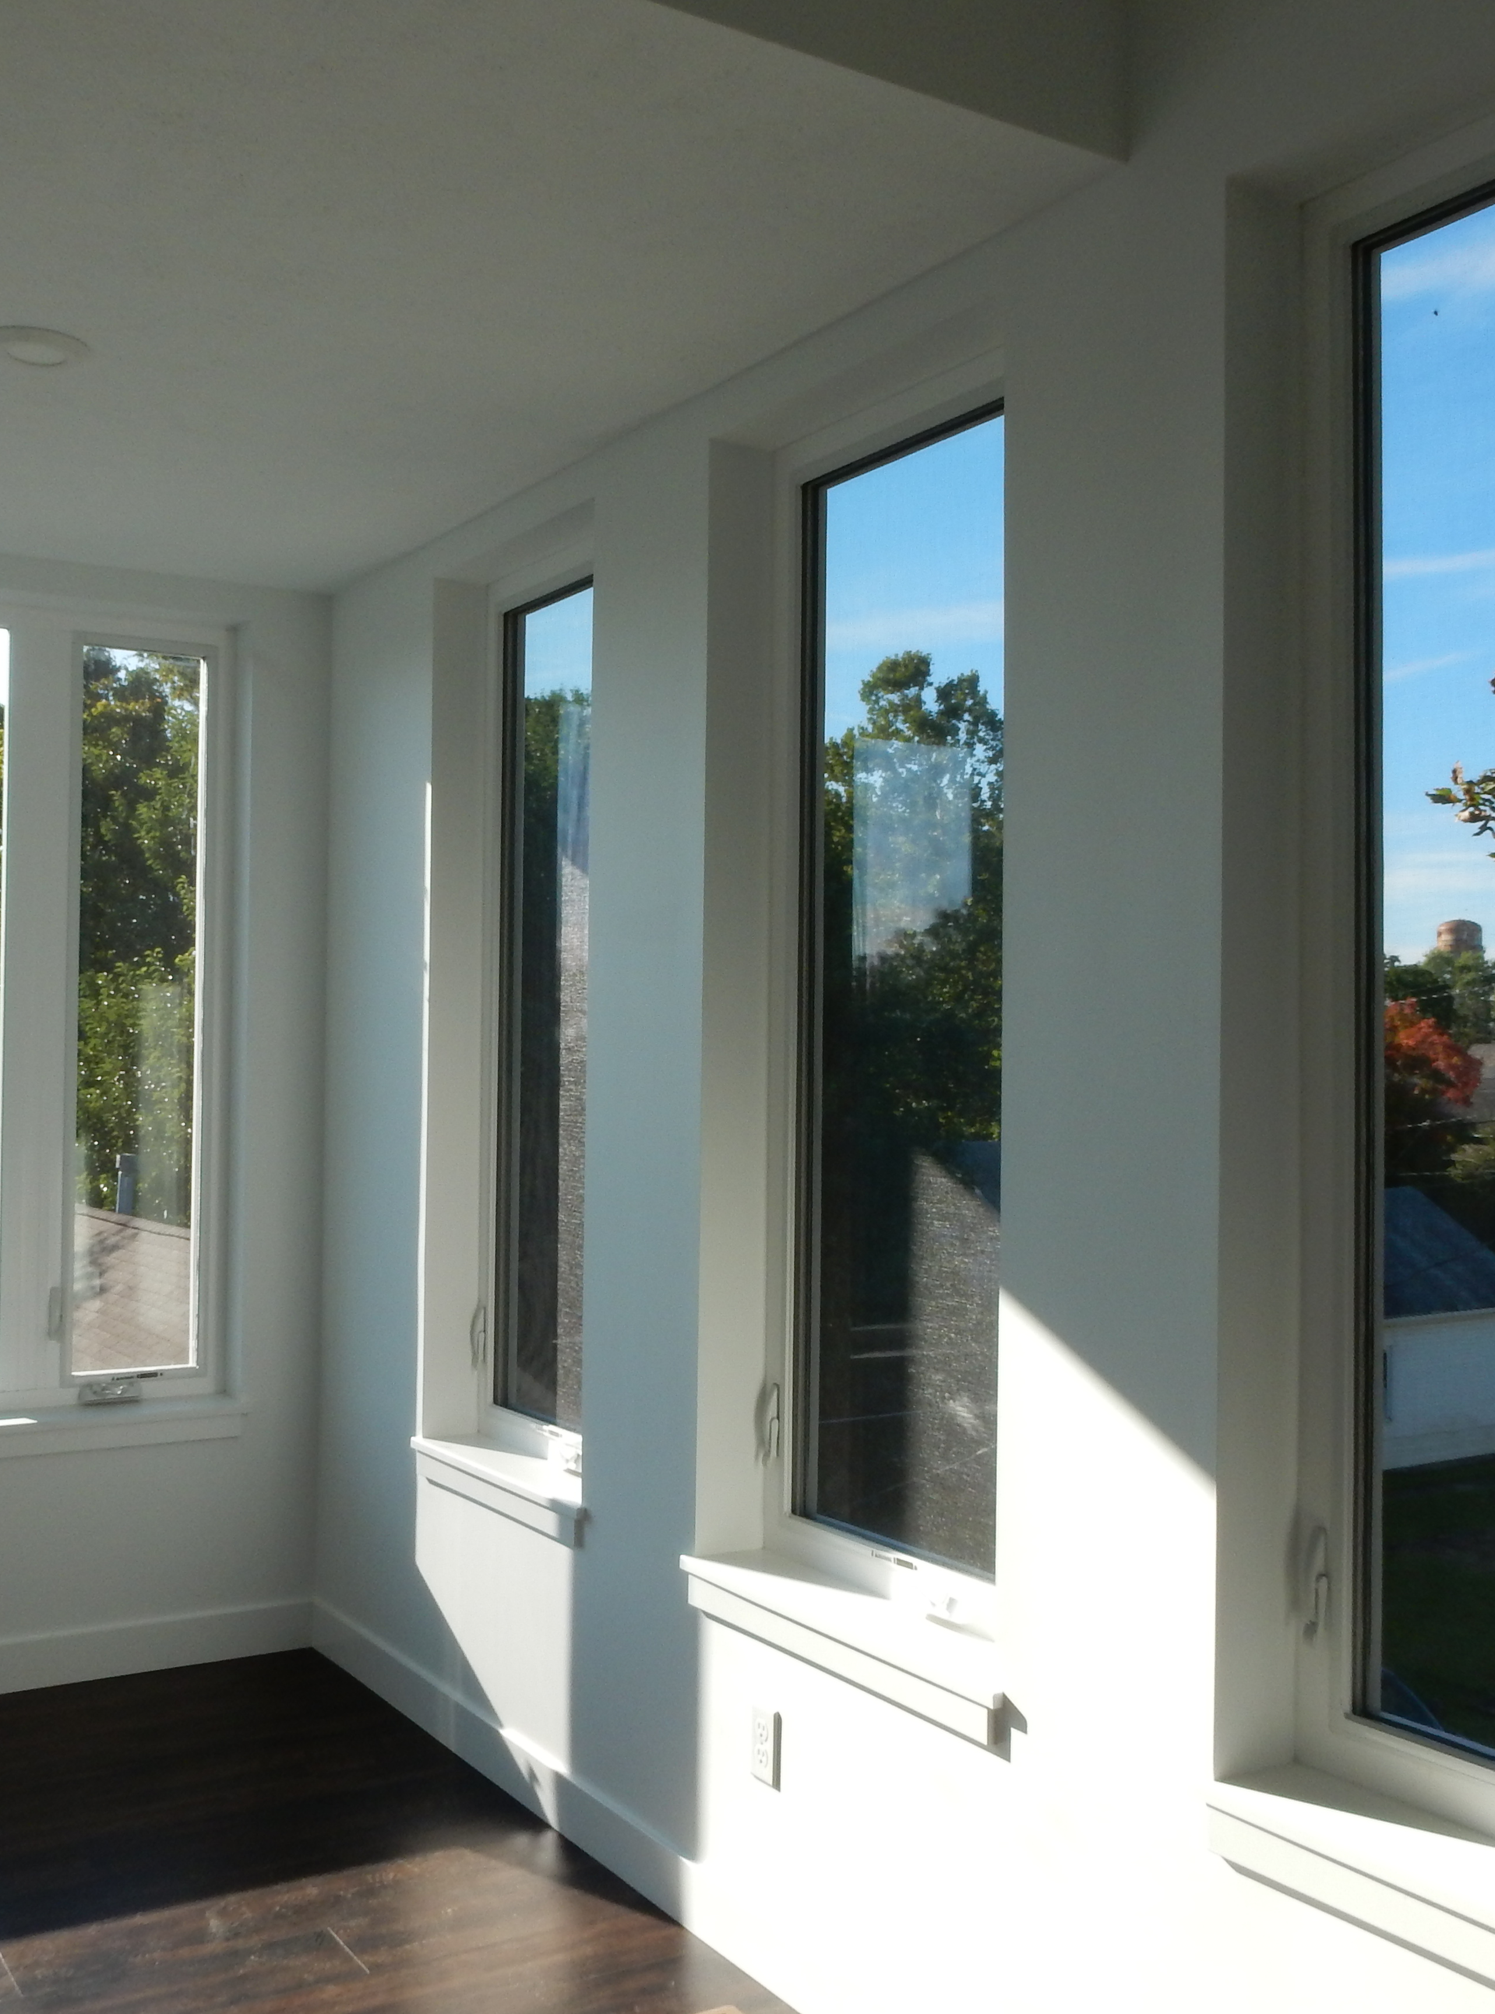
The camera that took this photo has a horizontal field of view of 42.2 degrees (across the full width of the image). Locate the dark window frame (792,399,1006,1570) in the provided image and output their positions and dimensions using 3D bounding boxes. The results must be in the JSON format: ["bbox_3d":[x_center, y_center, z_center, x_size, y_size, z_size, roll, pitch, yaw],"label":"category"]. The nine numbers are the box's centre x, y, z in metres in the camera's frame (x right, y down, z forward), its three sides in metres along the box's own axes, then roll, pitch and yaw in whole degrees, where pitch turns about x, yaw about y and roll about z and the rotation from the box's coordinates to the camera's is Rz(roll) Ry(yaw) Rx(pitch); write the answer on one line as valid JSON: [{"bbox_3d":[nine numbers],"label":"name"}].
[{"bbox_3d":[0.266,-0.024,2.942,0.062,1.700,0.597,2,-2,-32],"label":"dark window frame"}]

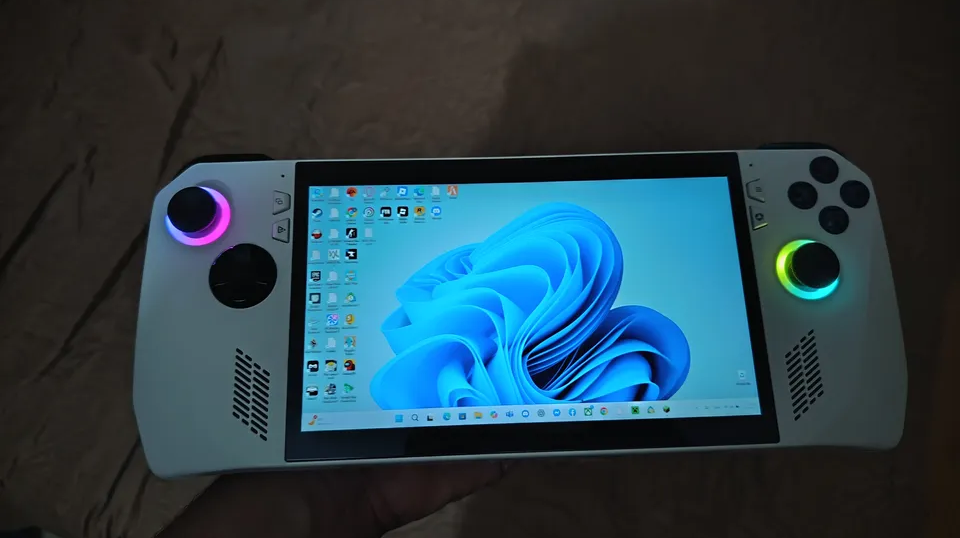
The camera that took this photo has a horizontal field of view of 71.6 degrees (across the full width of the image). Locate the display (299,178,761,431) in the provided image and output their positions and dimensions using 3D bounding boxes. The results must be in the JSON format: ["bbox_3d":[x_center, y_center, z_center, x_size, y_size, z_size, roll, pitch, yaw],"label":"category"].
[{"bbox_3d":[0.017,0.010,0.236,0.155,0.003,0.087,-2,75,-2],"label":"display"}]

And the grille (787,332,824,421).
[{"bbox_3d":[0.112,0.037,0.231,0.012,0.002,0.032,-2,75,-2],"label":"grille"}]

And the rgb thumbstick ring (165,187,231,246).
[{"bbox_3d":[-0.101,-0.019,0.238,0.022,0.004,0.022,-2,75,-2],"label":"rgb thumbstick ring"}]

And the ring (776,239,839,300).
[{"bbox_3d":[0.118,0.000,0.240,0.022,0.004,0.022,0,75,-2],"label":"ring"}]

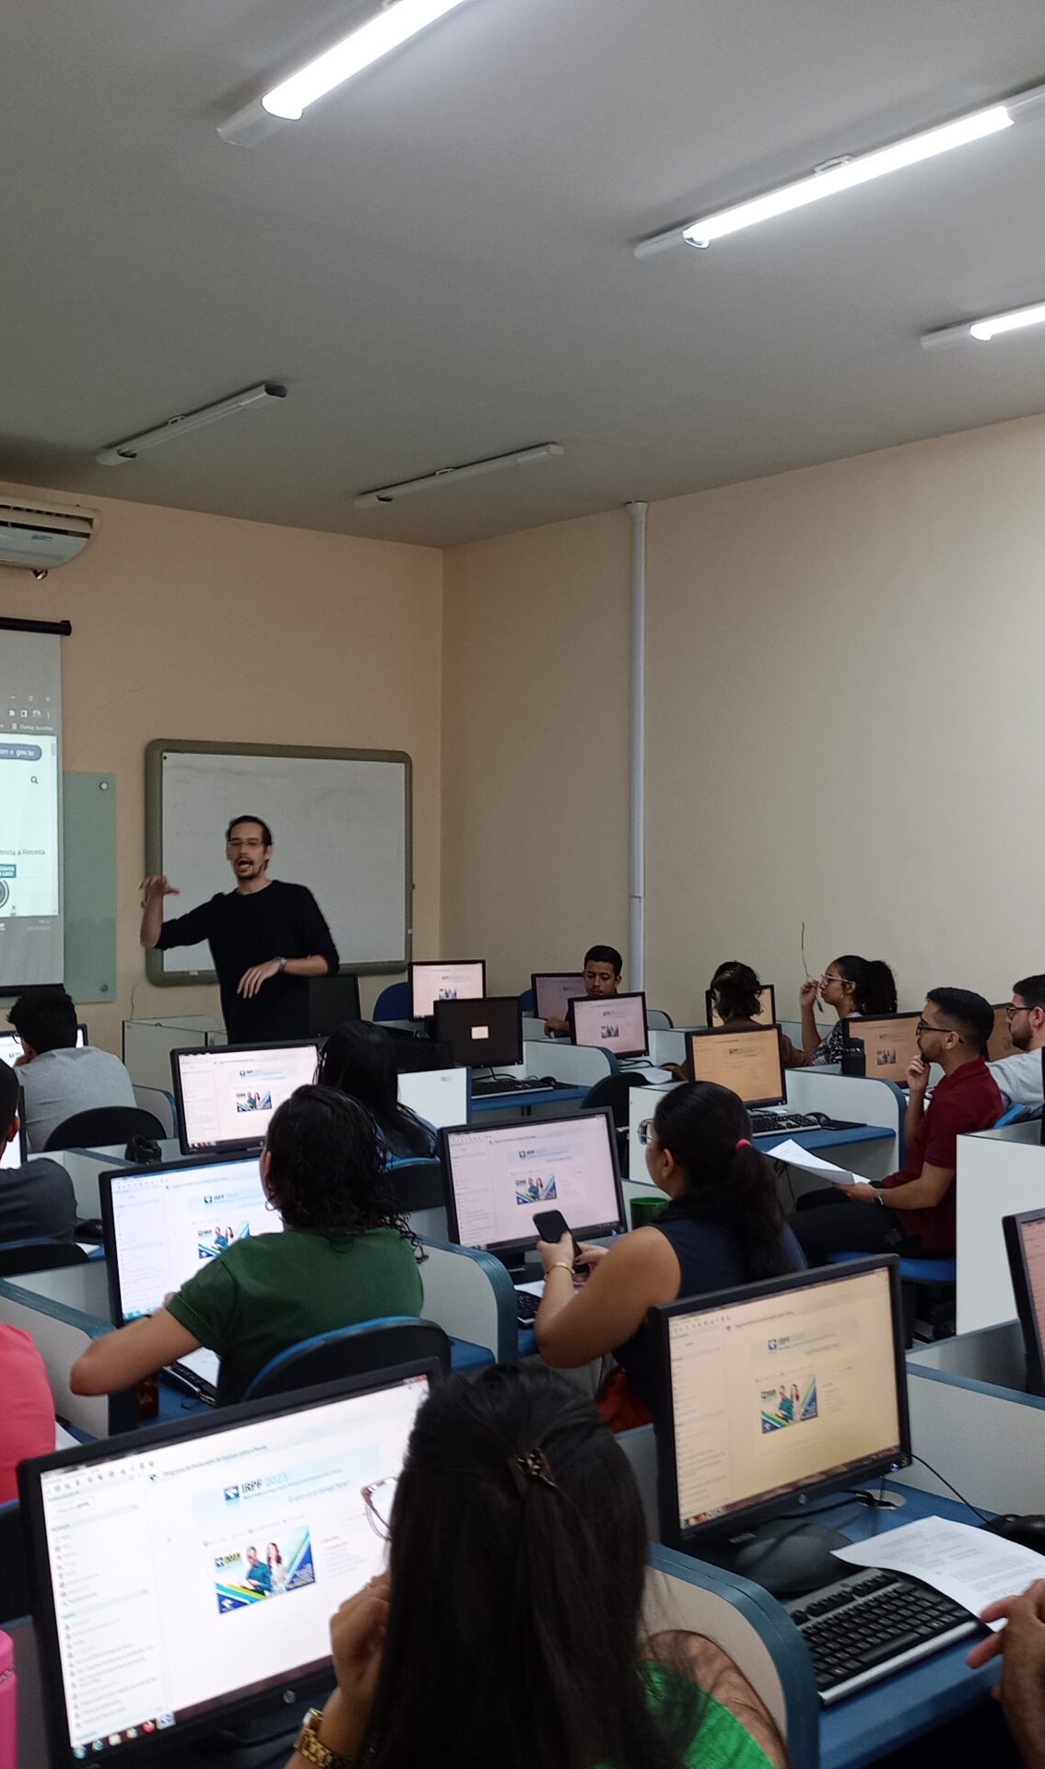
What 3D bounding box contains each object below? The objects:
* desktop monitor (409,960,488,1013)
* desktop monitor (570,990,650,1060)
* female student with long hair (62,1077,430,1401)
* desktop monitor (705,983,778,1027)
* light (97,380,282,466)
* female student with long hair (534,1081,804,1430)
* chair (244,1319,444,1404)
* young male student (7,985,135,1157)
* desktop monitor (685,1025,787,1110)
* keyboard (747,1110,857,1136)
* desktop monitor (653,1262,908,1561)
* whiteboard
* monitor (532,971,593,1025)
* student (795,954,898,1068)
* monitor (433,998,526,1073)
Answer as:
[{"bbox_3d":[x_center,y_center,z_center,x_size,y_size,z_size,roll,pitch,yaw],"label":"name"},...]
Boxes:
[{"bbox_3d":[-0.346,0.524,8.705,0.443,0.345,0.180,-1,1,-44],"label":"desktop monitor"},{"bbox_3d":[0.347,0.617,7.782,0.450,0.325,0.165,0,1,-44],"label":"desktop monitor"},{"bbox_3d":[-0.452,0.943,3.166,0.560,1.230,0.780,0,1,-39],"label":"female student with long hair"},{"bbox_3d":[0.894,0.597,7.775,0.443,0.345,0.180,-1,1,-44],"label":"desktop monitor"},{"bbox_3d":[-1.407,-1.905,7.953,0.090,0.060,1.530,0,1,-37],"label":"light"},{"bbox_3d":[0.125,0.948,3.456,0.800,1.220,0.500,1,0,40],"label":"female student with long hair"},{"bbox_3d":[-0.380,1.094,3.030,0.500,0.930,0.570,0,1,-39],"label":"chair"},{"bbox_3d":[-1.394,0.916,5.675,0.500,1.250,0.800,0,1,-39],"label":"young male student"},{"bbox_3d":[0.740,0.670,6.520,0.475,0.360,0.200,0,0,-42],"label":"desktop monitor"},{"bbox_3d":[0.704,0.751,5.814,0.450,0.030,0.160,-1,1,-44],"label":"keyboard"},{"bbox_3d":[0.340,0.672,2.400,0.475,0.360,0.200,0,0,-43],"label":"desktop monitor"},{"bbox_3d":[-1.236,-0.106,10.178,1.745,1.260,0.060,-1,1,-44],"label":"whiteboard"},{"bbox_3d":[0.245,0.644,9.900,0.475,0.360,0.200,0,0,-43],"label":"monitor"},{"bbox_3d":[1.351,0.906,8.066,0.750,1.230,0.520,0,0,32],"label":"student"},{"bbox_3d":[-0.175,0.611,7.395,0.450,0.325,0.165,0,1,-44],"label":"monitor"}]

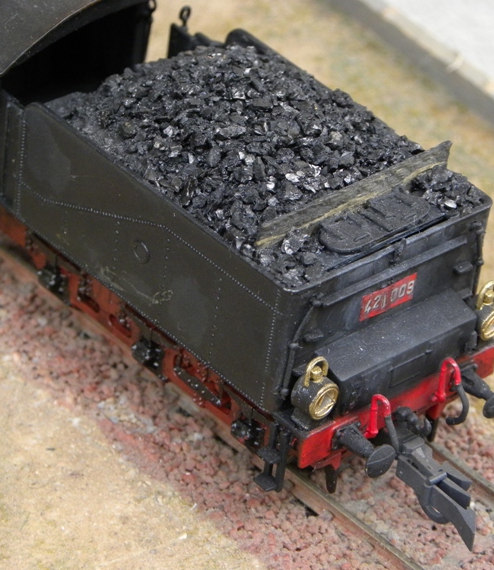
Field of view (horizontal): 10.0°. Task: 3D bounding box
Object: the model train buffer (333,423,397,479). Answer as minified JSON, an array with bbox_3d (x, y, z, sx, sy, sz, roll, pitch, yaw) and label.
[{"bbox_3d":[0.014,0.019,0.333,0.005,0.005,0.006,-24,46,-36],"label":"model train buffer"}]

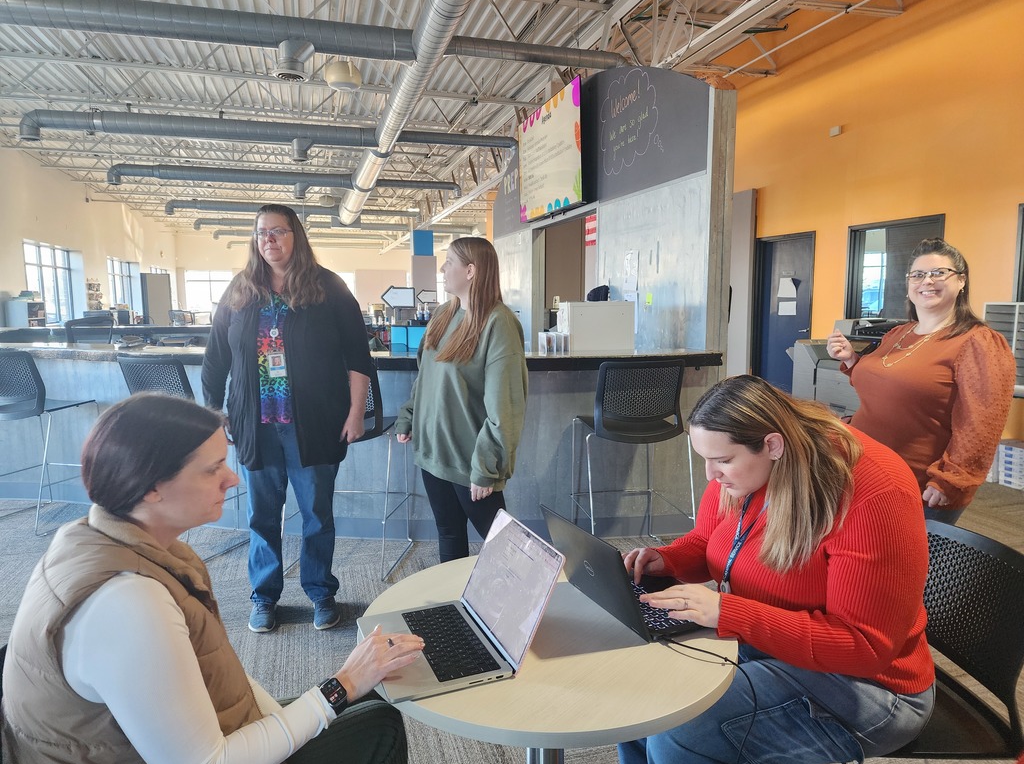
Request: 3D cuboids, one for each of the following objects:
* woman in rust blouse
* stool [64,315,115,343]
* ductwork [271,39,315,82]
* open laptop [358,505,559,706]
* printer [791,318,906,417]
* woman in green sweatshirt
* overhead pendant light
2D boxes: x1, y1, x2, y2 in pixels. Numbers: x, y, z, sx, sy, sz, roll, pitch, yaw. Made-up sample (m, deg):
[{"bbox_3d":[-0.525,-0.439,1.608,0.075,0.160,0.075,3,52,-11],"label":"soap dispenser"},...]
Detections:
[{"bbox_3d":[1.327,0.318,2.254,0.420,1.570,0.490,-3,7,-23],"label":"woman in rust blouse"},{"bbox_3d":[-4.034,0.009,6.496,0.600,1.200,0.600,-1,7,-11],"label":"stool"},{"bbox_3d":[-1.919,-2.798,5.922,0.370,0.350,0.350,-2,7,-16],"label":"ductwork"},{"bbox_3d":[-0.112,0.401,1.282,0.313,0.207,0.313,-3,7,-22],"label":"open laptop"},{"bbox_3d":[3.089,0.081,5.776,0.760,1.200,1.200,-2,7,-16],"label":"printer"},{"bbox_3d":[-0.193,0.244,2.708,0.480,1.615,0.330,4,8,30],"label":"woman in green sweatshirt"},{"bbox_3d":[-1.563,-2.846,6.329,0.360,0.260,0.360,-2,7,-16],"label":"overhead pendant light"}]

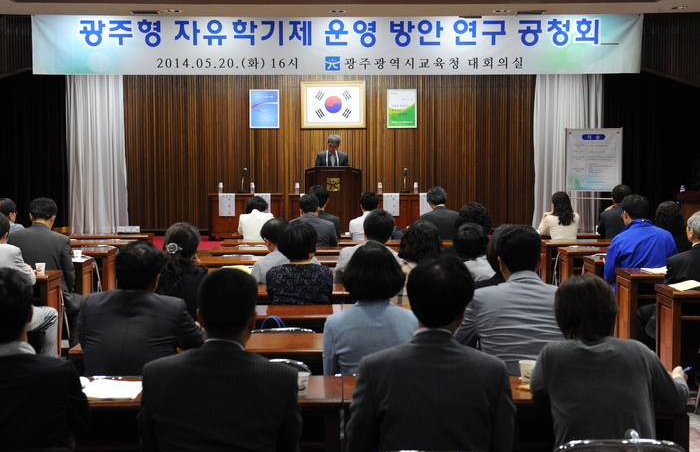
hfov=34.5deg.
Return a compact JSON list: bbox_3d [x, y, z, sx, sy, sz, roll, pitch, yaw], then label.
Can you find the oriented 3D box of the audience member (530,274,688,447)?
[{"bbox_3d":[0.800,0.744,3.529,0.540,1.178,0.800,0,3,-1],"label":"audience member"}]

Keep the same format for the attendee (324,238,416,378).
[{"bbox_3d":[0.080,0.676,4.847,0.450,1.248,0.720,0,3,0],"label":"attendee"}]

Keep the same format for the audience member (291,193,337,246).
[{"bbox_3d":[-0.366,0.304,11.156,0.480,1.259,0.740,0,3,0],"label":"audience member"}]

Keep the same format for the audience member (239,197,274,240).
[{"bbox_3d":[-0.988,0.269,11.922,0.460,1.181,0.780,0,3,-1],"label":"audience member"}]

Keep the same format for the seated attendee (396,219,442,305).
[{"bbox_3d":[0.422,0.563,6.974,0.460,1.227,0.720,0,3,0],"label":"seated attendee"}]

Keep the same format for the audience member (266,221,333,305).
[{"bbox_3d":[-0.305,0.565,6.700,0.470,1.179,0.780,0,3,-1],"label":"audience member"}]

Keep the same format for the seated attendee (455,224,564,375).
[{"bbox_3d":[0.682,0.634,4.586,0.540,1.277,0.820,0,3,-1],"label":"seated attendee"}]

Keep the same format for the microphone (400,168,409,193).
[{"bbox_3d":[0.878,-0.727,18.000,0.140,0.400,0.150,0,3,0],"label":"microphone"}]

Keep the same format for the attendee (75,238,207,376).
[{"bbox_3d":[-0.864,0.676,4.867,0.540,1.246,0.740,0,3,0],"label":"attendee"}]

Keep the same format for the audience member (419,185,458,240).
[{"bbox_3d":[0.937,0.221,11.940,0.500,1.276,0.800,0,3,-1],"label":"audience member"}]

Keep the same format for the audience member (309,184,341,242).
[{"bbox_3d":[-0.312,0.216,11.926,0.500,1.287,0.800,0,3,-1],"label":"audience member"}]

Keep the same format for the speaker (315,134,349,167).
[{"bbox_3d":[-0.267,-0.546,16.794,0.500,1.660,0.400,0,3,-1],"label":"speaker"}]

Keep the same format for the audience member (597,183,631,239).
[{"bbox_3d":[2.906,0.199,12.332,0.490,1.332,0.740,0,3,0],"label":"audience member"}]

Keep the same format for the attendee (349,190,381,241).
[{"bbox_3d":[0.196,0.248,11.933,0.490,1.223,0.800,0,3,-1],"label":"attendee"}]

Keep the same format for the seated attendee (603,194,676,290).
[{"bbox_3d":[2.284,0.396,8.880,0.560,1.270,0.800,0,3,-1],"label":"seated attendee"}]

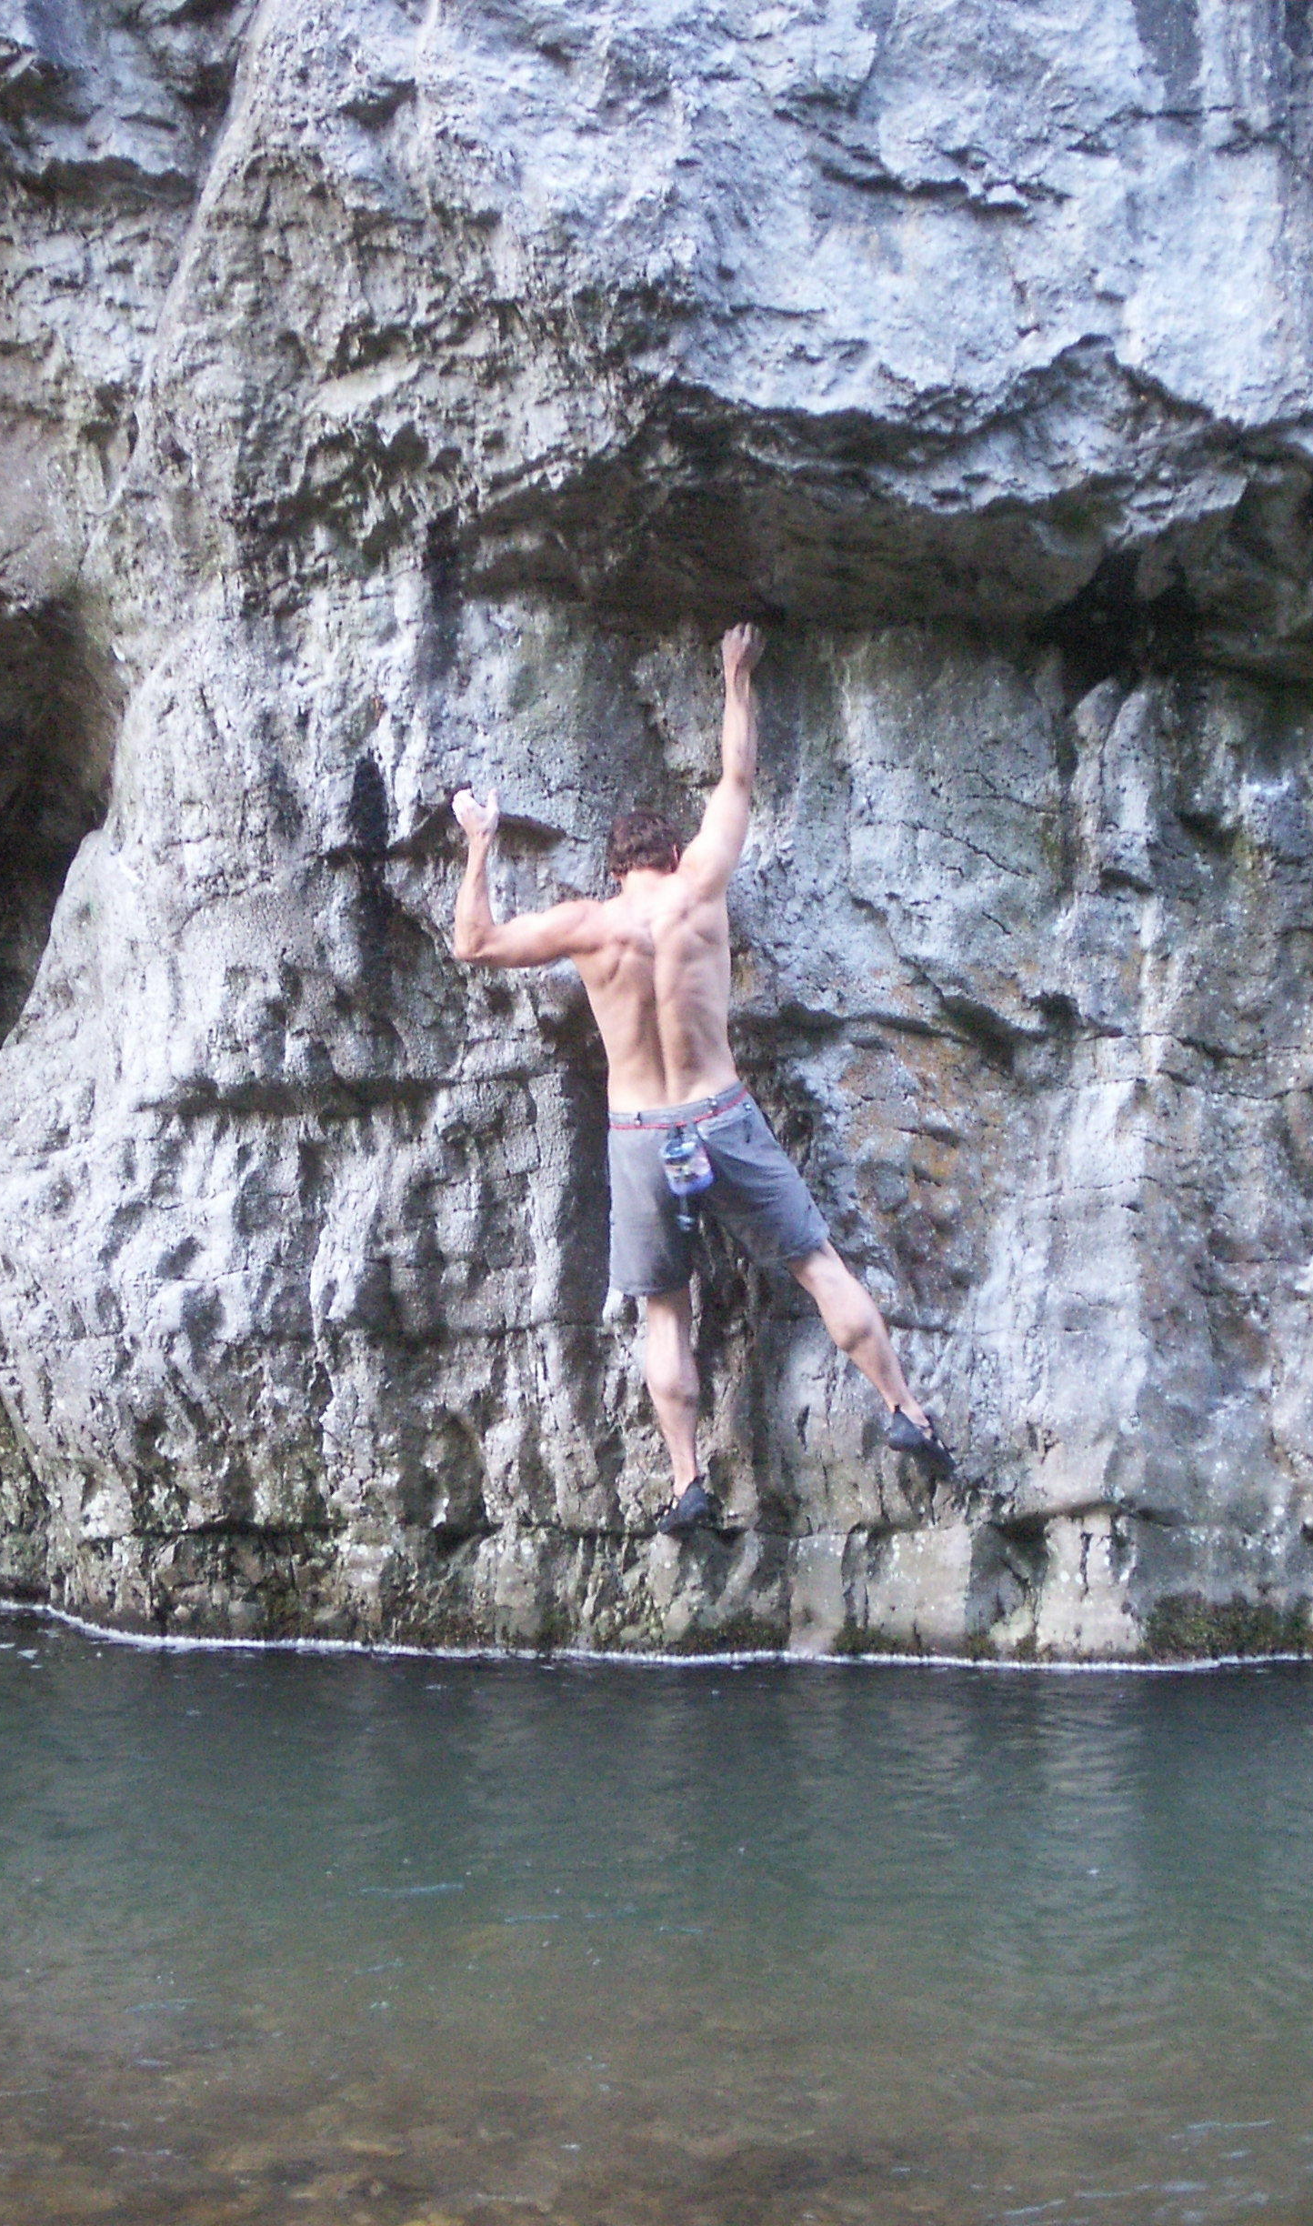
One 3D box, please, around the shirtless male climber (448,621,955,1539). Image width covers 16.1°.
[{"bbox_3d":[0.108,-0.078,11.100,1.190,2.170,0.560,0,1,0],"label":"shirtless male climber"}]

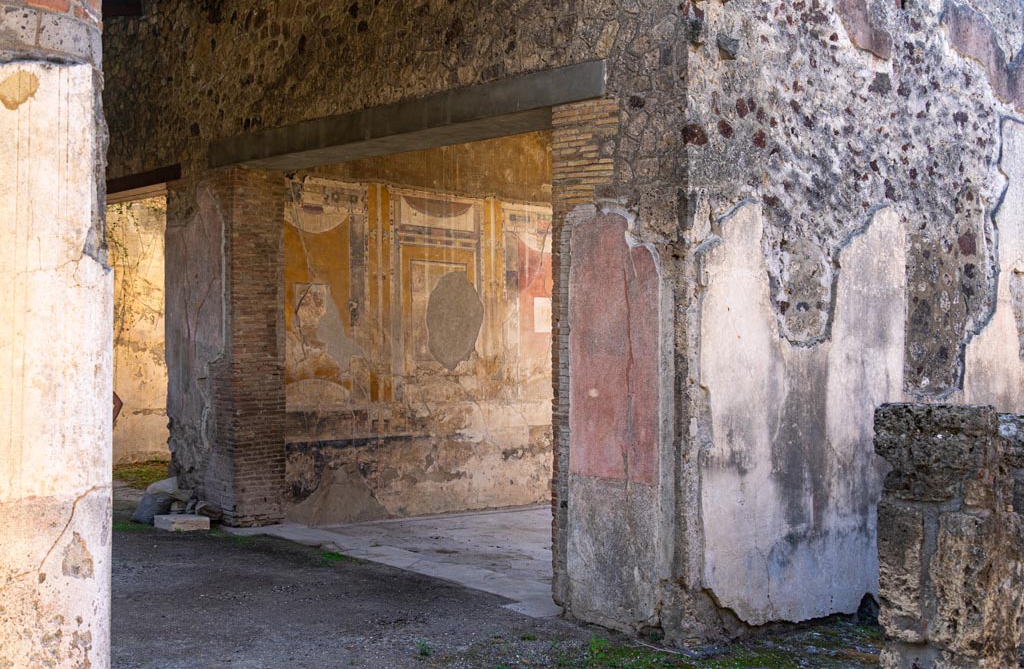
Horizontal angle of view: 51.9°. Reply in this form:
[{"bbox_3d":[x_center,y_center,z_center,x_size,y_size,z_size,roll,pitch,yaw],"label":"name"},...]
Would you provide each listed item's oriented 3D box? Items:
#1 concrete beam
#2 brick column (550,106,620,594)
[{"bbox_3d":[-0.787,-1.396,7.171,4.023,0.200,0.486,1,1,44],"label":"concrete beam"},{"bbox_3d":[0.551,0.138,5.895,0.460,2.789,0.466,1,1,44],"label":"brick column"}]

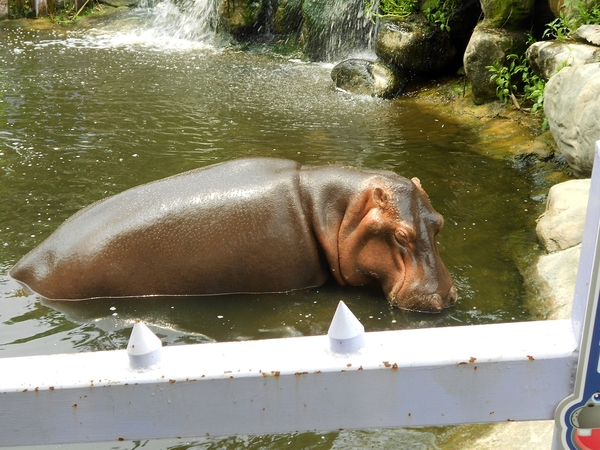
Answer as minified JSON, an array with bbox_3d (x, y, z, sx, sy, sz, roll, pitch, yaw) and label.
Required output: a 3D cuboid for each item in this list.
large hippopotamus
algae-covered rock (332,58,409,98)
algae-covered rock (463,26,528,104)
[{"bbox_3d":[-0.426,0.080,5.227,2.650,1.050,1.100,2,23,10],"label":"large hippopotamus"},{"bbox_3d":[0.724,-1.625,9.321,0.800,0.480,0.620,-2,23,1],"label":"algae-covered rock"},{"bbox_3d":[1.918,-1.643,8.435,0.640,0.720,0.580,-2,23,1],"label":"algae-covered rock"}]

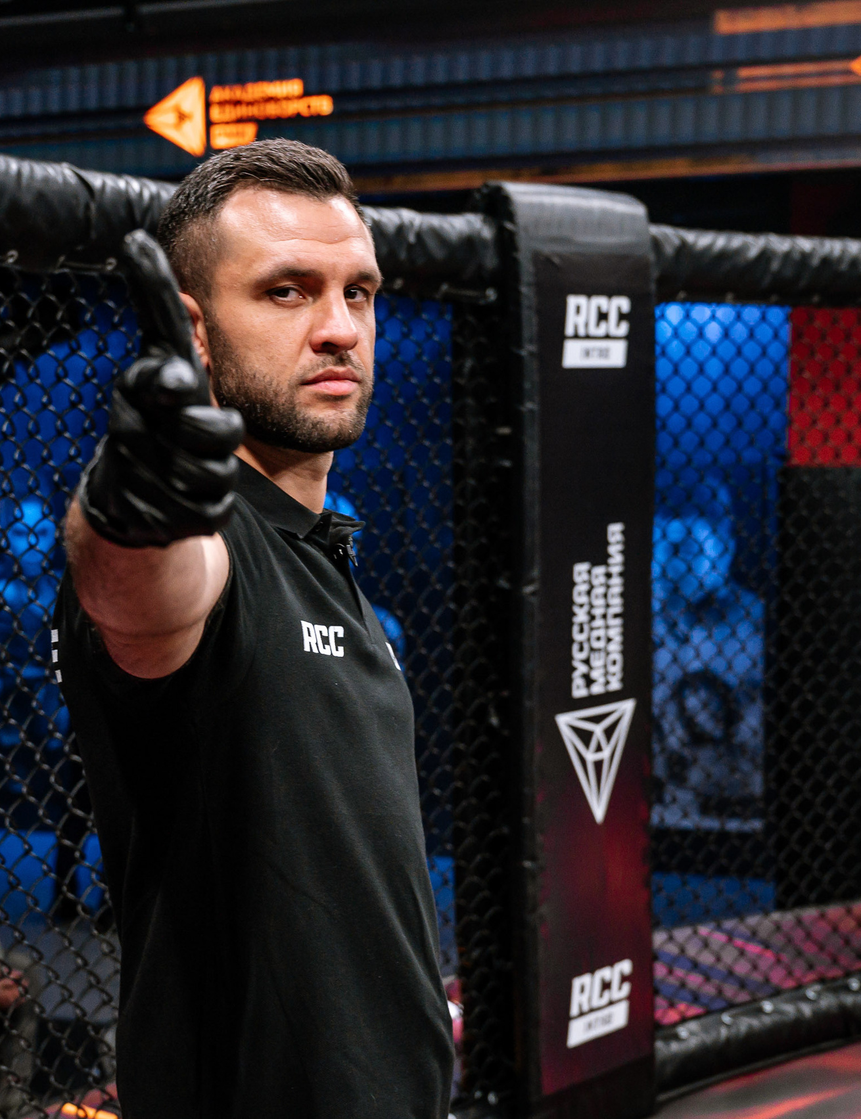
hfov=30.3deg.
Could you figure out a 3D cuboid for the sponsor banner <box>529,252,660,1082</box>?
[{"bbox_3d":[0.322,0.232,3.169,0.312,1.657,0.040,-5,8,-37],"label":"sponsor banner"}]

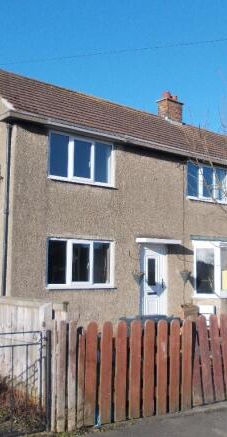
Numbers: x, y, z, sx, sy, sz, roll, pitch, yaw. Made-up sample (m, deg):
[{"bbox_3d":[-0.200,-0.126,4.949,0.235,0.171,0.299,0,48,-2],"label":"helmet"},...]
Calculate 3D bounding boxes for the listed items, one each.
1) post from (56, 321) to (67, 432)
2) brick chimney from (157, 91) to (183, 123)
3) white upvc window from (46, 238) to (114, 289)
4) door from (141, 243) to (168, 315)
[{"bbox_3d":[-0.530,1.599,4.815,0.085,1.110,0.060,5,-8,-38],"label":"post"},{"bbox_3d":[2.314,-4.486,19.198,0.880,1.320,0.700,5,-8,-38],"label":"brick chimney"},{"bbox_3d":[-0.778,1.125,11.583,2.000,1.190,0.100,5,-8,-38],"label":"white upvc window"},{"bbox_3d":[1.107,1.802,13.092,0.940,2.060,0.080,5,-8,-38],"label":"door"}]

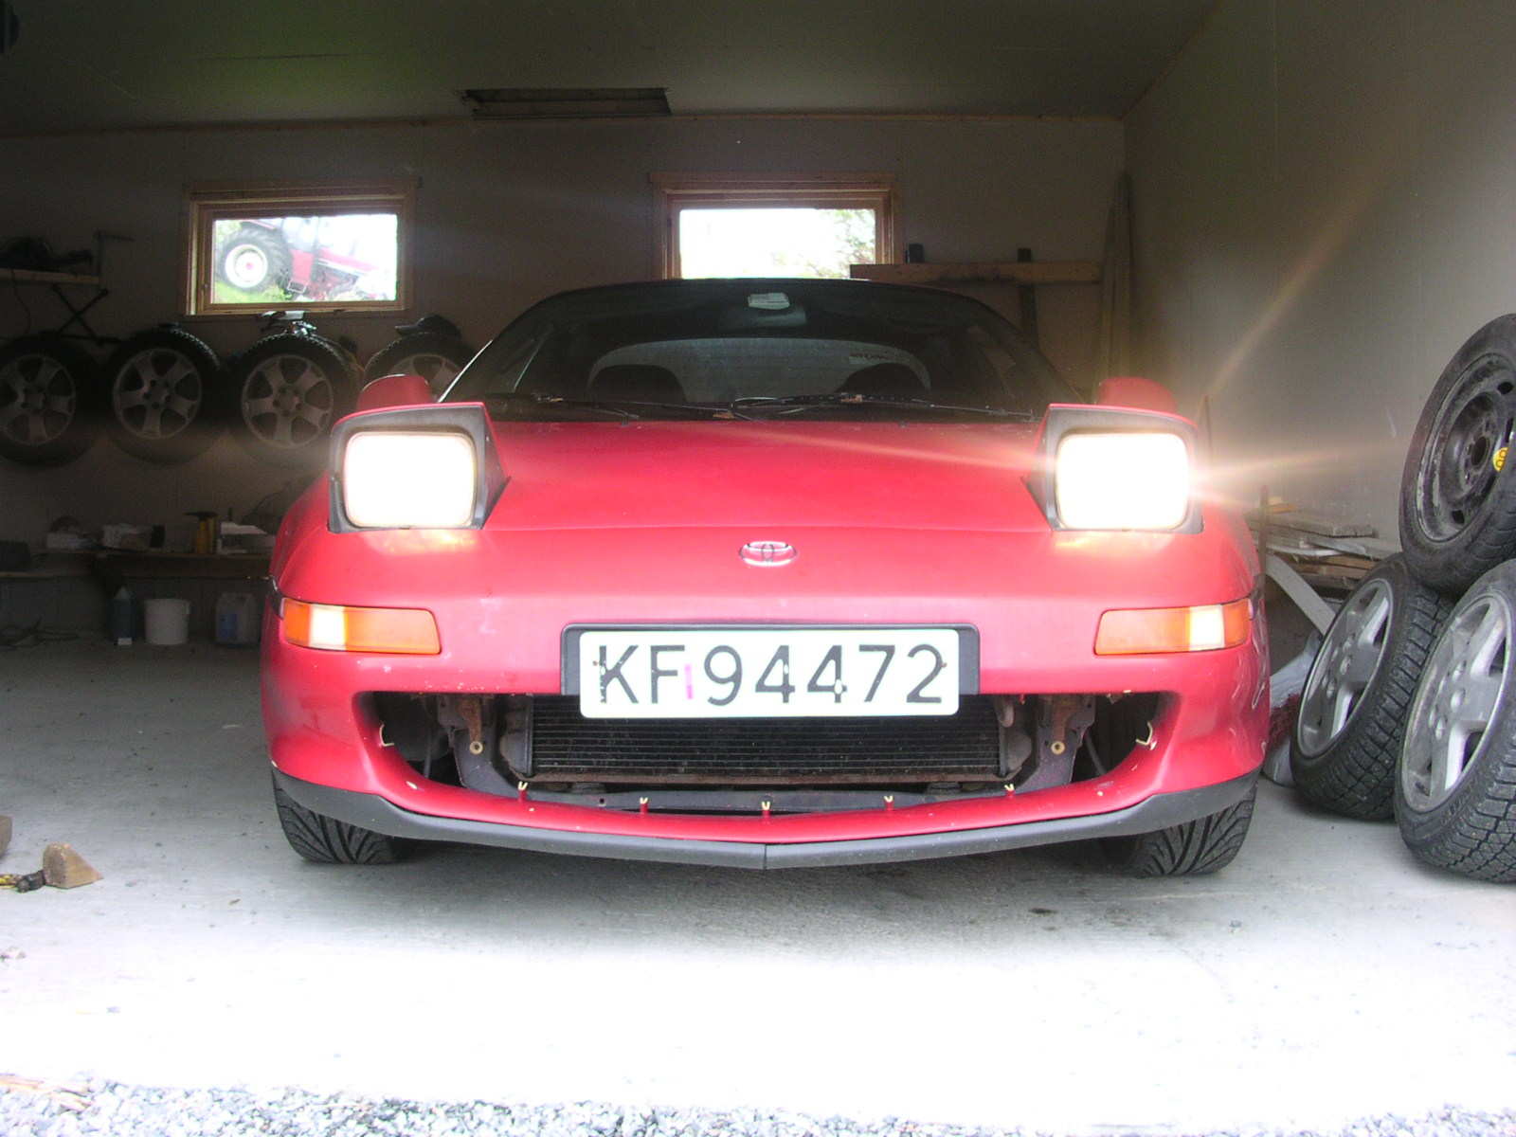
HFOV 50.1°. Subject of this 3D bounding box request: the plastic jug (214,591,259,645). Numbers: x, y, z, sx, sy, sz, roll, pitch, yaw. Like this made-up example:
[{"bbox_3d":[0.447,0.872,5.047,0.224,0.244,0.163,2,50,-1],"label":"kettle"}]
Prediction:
[{"bbox_3d":[-2.602,0.252,8.100,0.190,0.265,0.140,0,1,4],"label":"plastic jug"}]

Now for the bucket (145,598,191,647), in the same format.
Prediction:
[{"bbox_3d":[-2.951,0.266,8.100,0.233,0.225,0.233,0,1,0],"label":"bucket"}]

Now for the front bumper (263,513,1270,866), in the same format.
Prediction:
[{"bbox_3d":[0.013,0.165,2.410,1.660,0.470,0.550,0,1,0],"label":"front bumper"}]

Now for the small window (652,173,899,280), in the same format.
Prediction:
[{"bbox_3d":[0.085,-1.677,8.300,1.250,0.690,0.120,0,1,0],"label":"small window"}]

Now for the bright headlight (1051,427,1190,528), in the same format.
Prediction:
[{"bbox_3d":[0.576,-0.139,2.560,0.205,0.150,0.100,0,1,0],"label":"bright headlight"}]

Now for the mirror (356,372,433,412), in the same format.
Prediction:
[{"bbox_3d":[-0.784,-0.362,3.500,0.175,0.130,0.130,0,1,0],"label":"mirror"}]

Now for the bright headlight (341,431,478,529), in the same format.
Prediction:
[{"bbox_3d":[-0.549,-0.139,2.560,0.205,0.150,0.100,0,1,0],"label":"bright headlight"}]

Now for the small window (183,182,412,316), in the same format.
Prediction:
[{"bbox_3d":[-2.356,-1.645,8.320,1.210,0.690,0.120,0,1,0],"label":"small window"}]

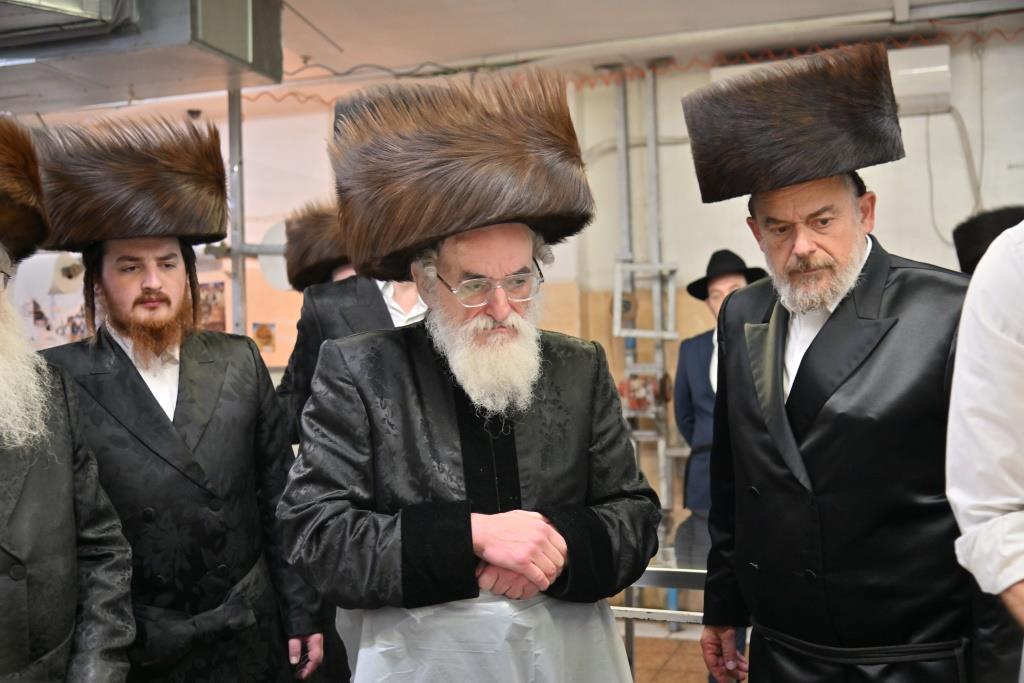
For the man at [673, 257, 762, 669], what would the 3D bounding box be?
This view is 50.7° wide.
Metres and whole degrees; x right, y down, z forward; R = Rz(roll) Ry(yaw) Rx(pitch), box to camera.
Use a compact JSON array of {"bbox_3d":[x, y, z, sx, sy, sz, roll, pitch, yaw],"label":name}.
[{"bbox_3d":[0.873,0.521,4.300,0.490,1.770,0.340,-2,0,16],"label":"man"}]

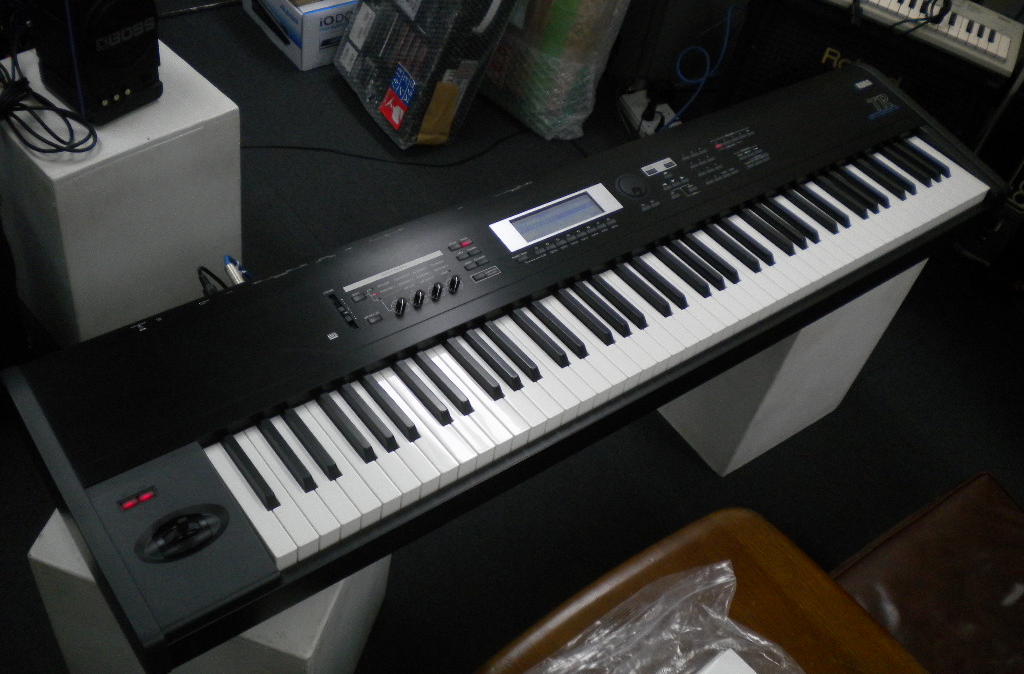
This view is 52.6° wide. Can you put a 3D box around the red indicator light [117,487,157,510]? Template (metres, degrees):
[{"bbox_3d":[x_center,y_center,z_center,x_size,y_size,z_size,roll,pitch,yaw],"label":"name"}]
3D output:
[{"bbox_3d":[-0.356,0.155,0.987,0.036,0.006,0.011,-24,63,-30],"label":"red indicator light"}]

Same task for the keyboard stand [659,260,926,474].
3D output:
[{"bbox_3d":[0.419,-0.047,1.758,0.300,0.400,0.300,-24,57,-30],"label":"keyboard stand"}]

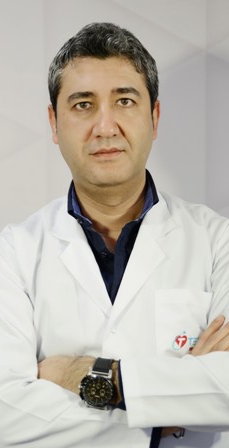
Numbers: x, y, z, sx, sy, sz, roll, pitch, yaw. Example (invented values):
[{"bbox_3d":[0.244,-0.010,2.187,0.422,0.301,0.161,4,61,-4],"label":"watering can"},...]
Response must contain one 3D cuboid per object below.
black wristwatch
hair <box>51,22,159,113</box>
[{"bbox_3d":[-0.025,0.235,1.000,0.049,0.074,0.058,7,-5,1],"label":"black wristwatch"},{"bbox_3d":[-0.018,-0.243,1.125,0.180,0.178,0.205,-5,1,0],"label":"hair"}]

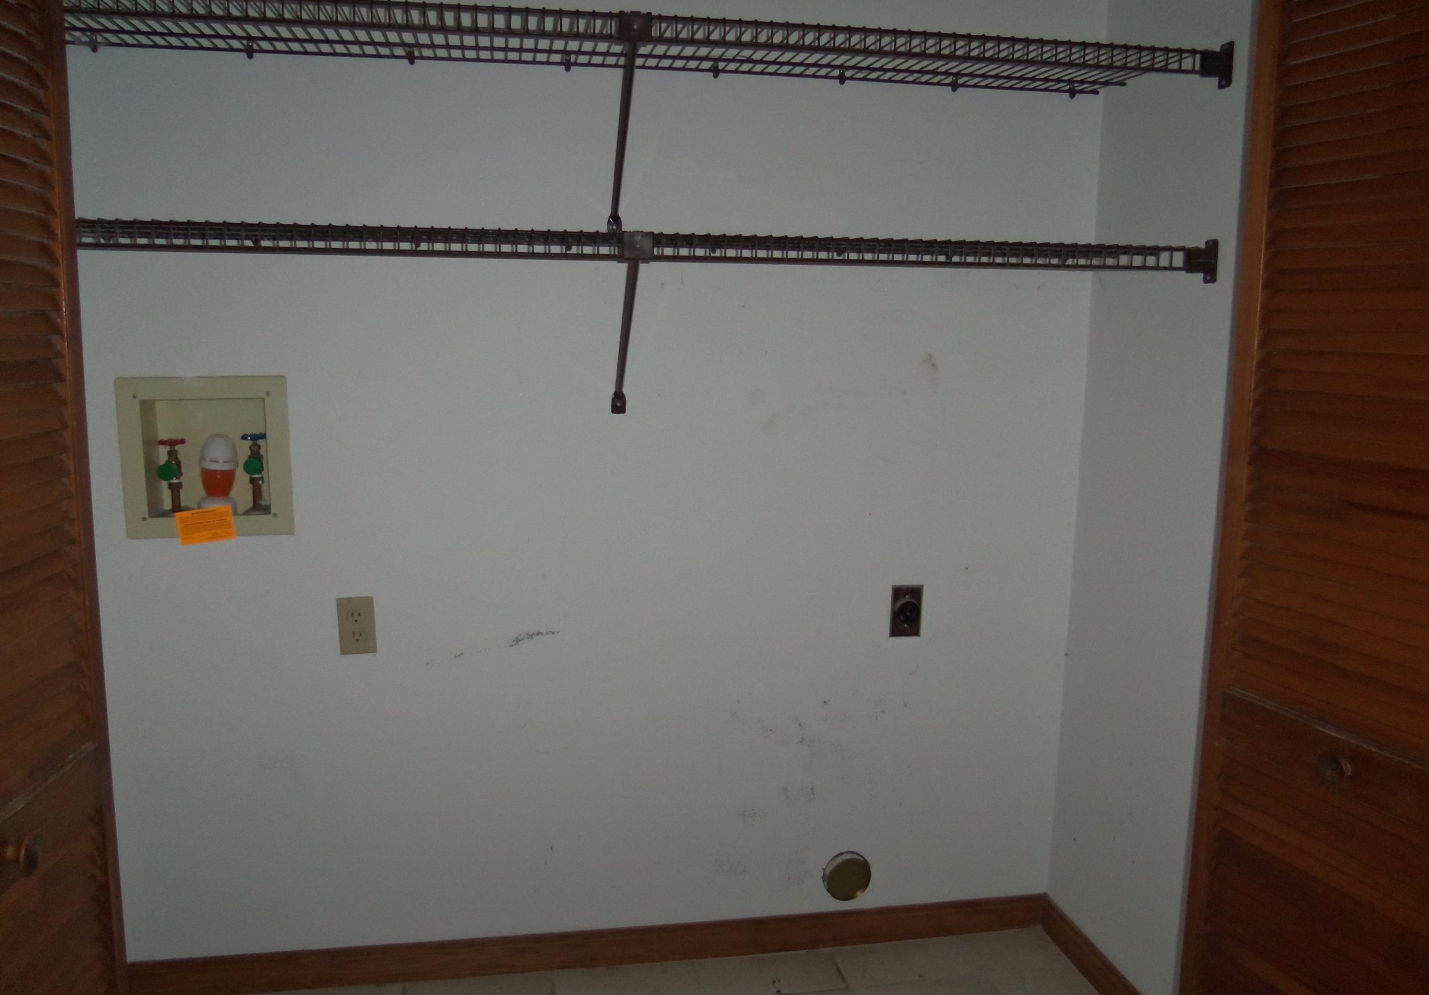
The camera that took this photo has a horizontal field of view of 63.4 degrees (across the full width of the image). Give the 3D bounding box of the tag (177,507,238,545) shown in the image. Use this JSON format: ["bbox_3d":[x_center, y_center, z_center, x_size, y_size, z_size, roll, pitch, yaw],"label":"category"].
[{"bbox_3d":[-0.967,0.054,2.202,0.099,0.064,0.003,-7,10,-9],"label":"tag"}]

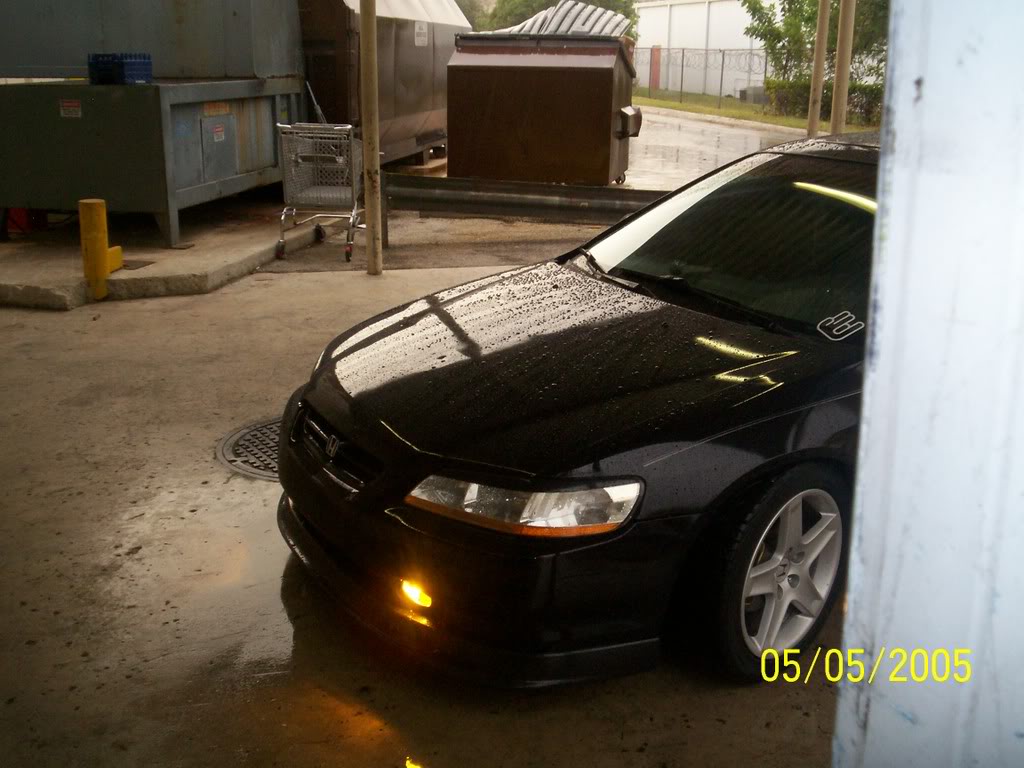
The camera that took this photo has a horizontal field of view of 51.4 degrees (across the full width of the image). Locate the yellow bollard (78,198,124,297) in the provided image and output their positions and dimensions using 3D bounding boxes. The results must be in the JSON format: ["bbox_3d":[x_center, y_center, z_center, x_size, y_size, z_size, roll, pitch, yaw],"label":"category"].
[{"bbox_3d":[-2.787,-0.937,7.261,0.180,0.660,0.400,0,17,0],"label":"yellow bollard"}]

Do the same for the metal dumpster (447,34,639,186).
[{"bbox_3d":[0.371,-3.247,12.536,2.064,1.622,1.300,6,17,18],"label":"metal dumpster"}]

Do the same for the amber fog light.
[{"bbox_3d":[-0.217,0.504,2.620,0.110,0.060,0.070,14,21,39],"label":"amber fog light"}]

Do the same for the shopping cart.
[{"bbox_3d":[-1.473,-1.605,8.804,0.590,1.040,0.930,3,17,11],"label":"shopping cart"}]

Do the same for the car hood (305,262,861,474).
[{"bbox_3d":[0.073,-0.137,3.243,1.376,0.190,1.450,-19,24,-31],"label":"car hood"}]

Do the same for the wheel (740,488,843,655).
[{"bbox_3d":[0.683,0.480,2.858,0.457,0.457,0.190,-14,22,-40],"label":"wheel"}]

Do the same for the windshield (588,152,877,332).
[{"bbox_3d":[0.950,-0.578,3.751,0.988,0.103,1.410,-37,32,-22],"label":"windshield"}]

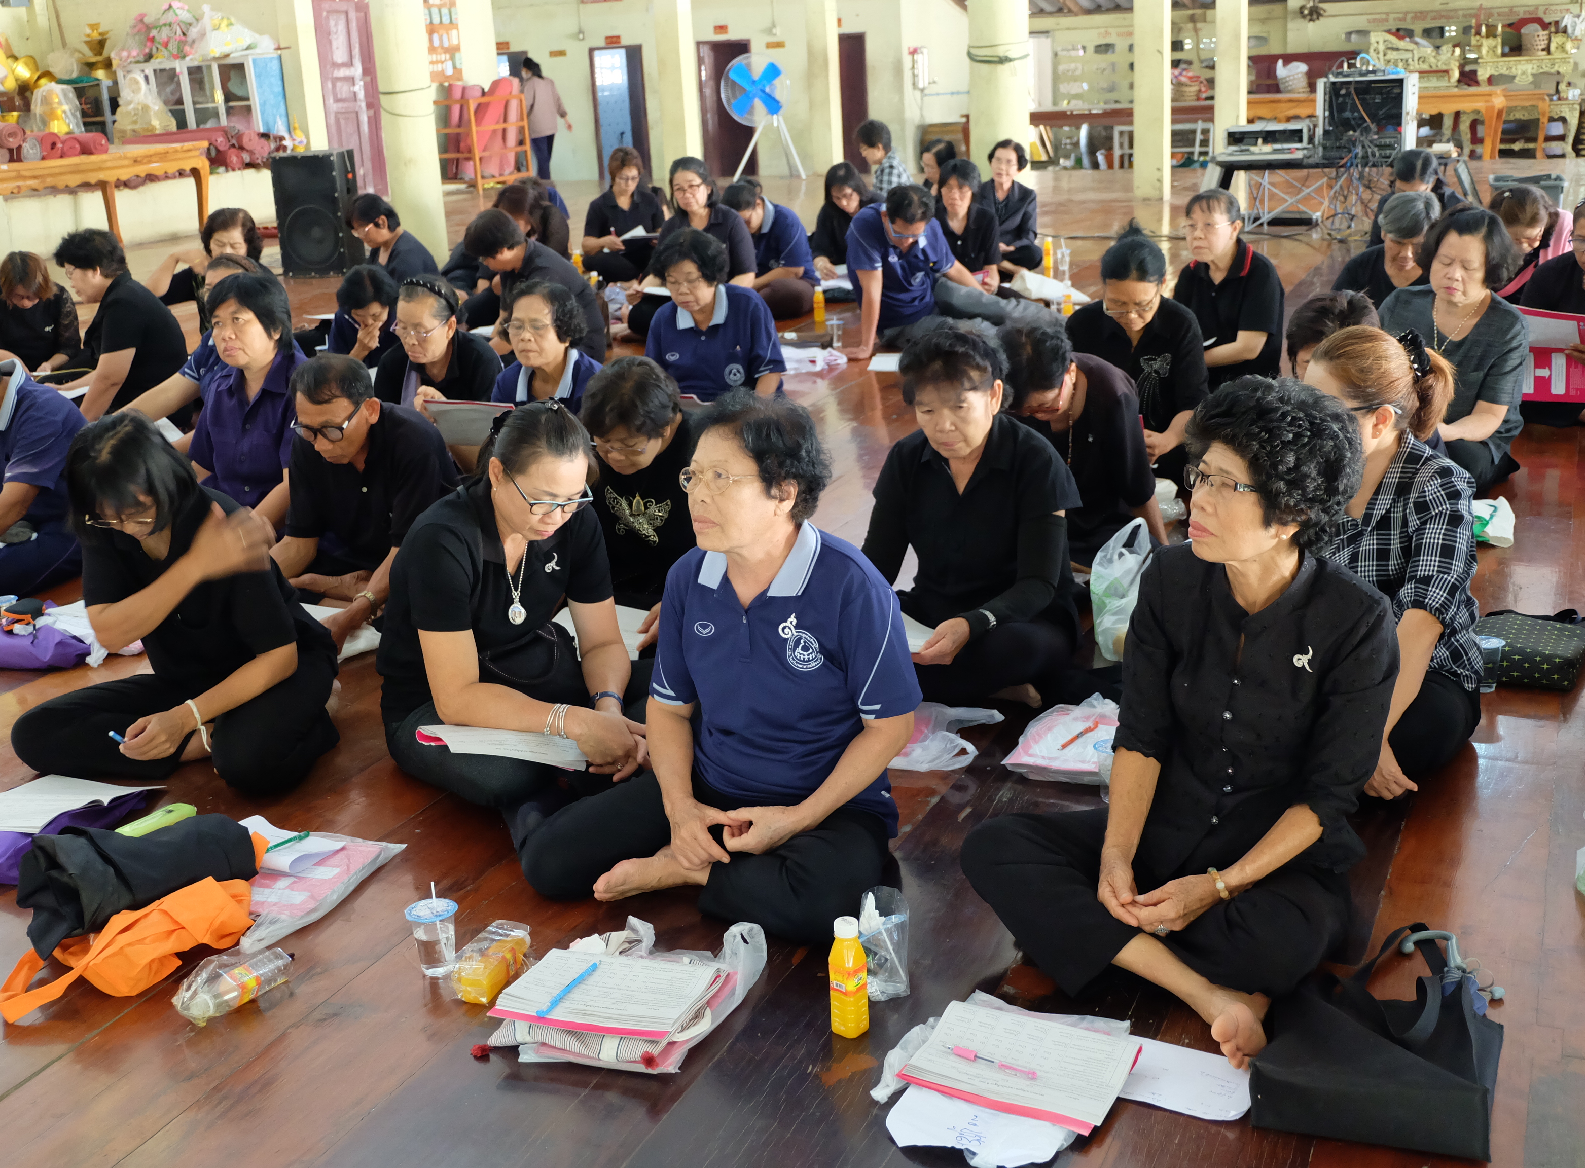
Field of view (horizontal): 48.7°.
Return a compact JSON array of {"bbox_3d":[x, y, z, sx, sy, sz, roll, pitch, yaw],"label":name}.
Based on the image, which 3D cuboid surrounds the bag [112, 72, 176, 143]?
[{"bbox_3d":[-5.419,-4.018,14.769,0.560,0.576,0.480,-3,17,1],"label":"bag"}]

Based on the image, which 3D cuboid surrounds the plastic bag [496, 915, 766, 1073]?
[{"bbox_3d":[-0.257,0.602,2.715,0.350,0.085,0.360,1,17,14],"label":"plastic bag"}]

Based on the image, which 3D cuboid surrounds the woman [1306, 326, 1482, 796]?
[{"bbox_3d":[0.989,-0.081,3.284,0.620,0.820,0.520,-9,18,-20],"label":"woman"}]

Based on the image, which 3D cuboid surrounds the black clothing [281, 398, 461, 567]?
[{"bbox_3d":[-0.979,-0.228,4.144,0.450,0.440,0.390,4,18,22],"label":"black clothing"}]

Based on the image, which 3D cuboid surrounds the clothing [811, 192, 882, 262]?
[{"bbox_3d":[0.304,-1.859,9.364,0.440,0.440,0.380,-1,17,6],"label":"clothing"}]

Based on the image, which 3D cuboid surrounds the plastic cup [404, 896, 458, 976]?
[{"bbox_3d":[-0.558,0.547,2.703,0.079,0.105,0.079,-3,17,0],"label":"plastic cup"}]

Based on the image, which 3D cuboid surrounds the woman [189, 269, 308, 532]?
[{"bbox_3d":[-1.493,-0.430,4.872,0.550,0.830,0.600,-2,17,3],"label":"woman"}]

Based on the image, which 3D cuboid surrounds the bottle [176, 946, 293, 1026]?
[{"bbox_3d":[-0.790,0.575,2.484,0.052,0.051,0.165,11,22,40],"label":"bottle"}]

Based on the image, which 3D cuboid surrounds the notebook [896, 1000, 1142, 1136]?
[{"bbox_3d":[0.305,0.649,2.356,0.278,0.030,0.212,7,19,29],"label":"notebook"}]

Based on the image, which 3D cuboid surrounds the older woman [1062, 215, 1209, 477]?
[{"bbox_3d":[0.988,-0.623,5.059,0.570,0.760,0.570,3,18,19],"label":"older woman"}]

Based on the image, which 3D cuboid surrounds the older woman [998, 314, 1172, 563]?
[{"bbox_3d":[0.742,-0.319,4.446,0.580,0.670,0.560,9,20,34],"label":"older woman"}]

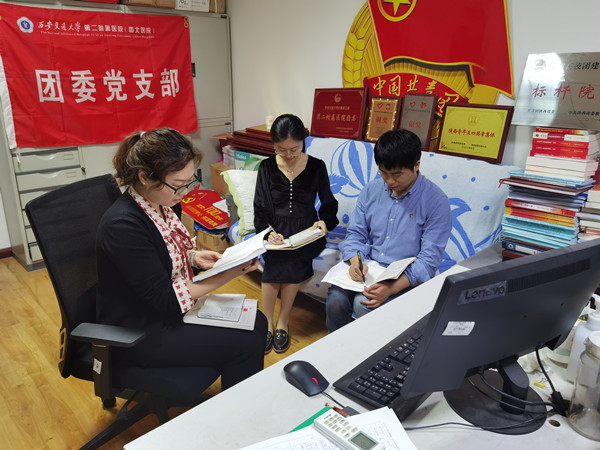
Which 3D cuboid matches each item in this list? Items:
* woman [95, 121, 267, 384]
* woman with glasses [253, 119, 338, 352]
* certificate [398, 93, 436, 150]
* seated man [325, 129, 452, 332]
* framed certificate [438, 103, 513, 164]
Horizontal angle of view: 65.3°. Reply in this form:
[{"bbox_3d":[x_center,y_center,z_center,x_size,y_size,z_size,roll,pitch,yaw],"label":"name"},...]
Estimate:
[{"bbox_3d":[-0.376,0.285,1.585,0.640,1.220,0.480,3,18,10],"label":"woman"},{"bbox_3d":[-0.040,0.026,2.457,0.430,1.180,0.600,4,18,12],"label":"woman with glasses"},{"bbox_3d":[0.689,-0.602,2.746,0.204,0.313,0.025,17,18,41],"label":"certificate"},{"bbox_3d":[0.409,0.129,2.163,0.530,1.170,0.700,14,22,36],"label":"seated man"},{"bbox_3d":[0.935,-0.501,2.520,0.025,0.281,0.414,-1,15,-35],"label":"framed certificate"}]

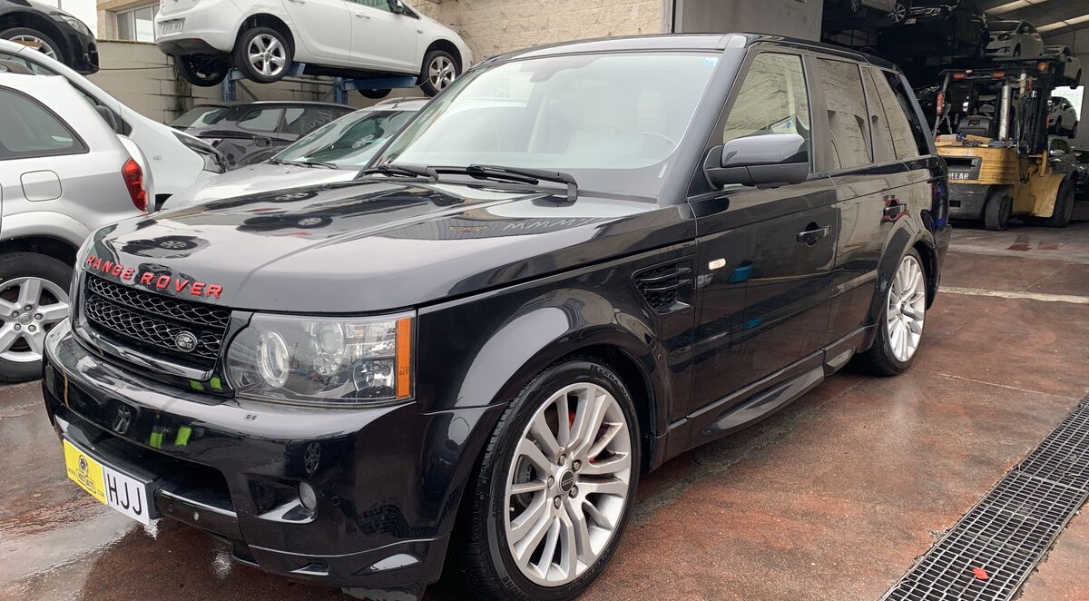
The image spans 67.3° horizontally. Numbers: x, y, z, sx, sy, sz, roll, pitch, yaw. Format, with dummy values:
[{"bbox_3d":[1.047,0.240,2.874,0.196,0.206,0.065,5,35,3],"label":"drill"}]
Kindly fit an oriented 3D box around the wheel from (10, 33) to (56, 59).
[{"bbox_3d":[-4.810,-2.184,7.574,0.495,0.495,0.210,-7,12,-41],"label":"wheel"}]

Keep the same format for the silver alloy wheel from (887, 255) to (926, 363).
[{"bbox_3d":[1.793,0.037,4.274,0.210,0.545,0.545,6,14,40],"label":"silver alloy wheel"}]

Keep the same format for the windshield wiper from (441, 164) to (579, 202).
[{"bbox_3d":[-0.178,-0.431,2.863,0.760,0.090,0.100,13,18,41],"label":"windshield wiper"}]

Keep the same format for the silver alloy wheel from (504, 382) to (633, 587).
[{"bbox_3d":[0.005,0.496,2.324,0.220,0.552,0.552,6,13,40],"label":"silver alloy wheel"}]

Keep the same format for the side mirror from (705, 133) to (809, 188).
[{"bbox_3d":[0.708,-0.462,2.732,0.255,0.185,0.260,6,14,41],"label":"side mirror"}]

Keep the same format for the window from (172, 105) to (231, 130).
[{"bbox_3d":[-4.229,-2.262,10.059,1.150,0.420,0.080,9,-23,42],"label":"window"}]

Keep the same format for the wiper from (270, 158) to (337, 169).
[{"bbox_3d":[-1.756,-0.995,5.925,0.852,0.060,0.100,13,18,40],"label":"wiper"}]

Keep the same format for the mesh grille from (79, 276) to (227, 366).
[{"bbox_3d":[-1.093,0.051,2.255,0.880,0.175,0.100,6,14,41],"label":"mesh grille"}]

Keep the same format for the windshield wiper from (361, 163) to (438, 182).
[{"bbox_3d":[-0.601,-0.516,3.303,0.090,0.080,0.630,-10,15,-37],"label":"windshield wiper"}]

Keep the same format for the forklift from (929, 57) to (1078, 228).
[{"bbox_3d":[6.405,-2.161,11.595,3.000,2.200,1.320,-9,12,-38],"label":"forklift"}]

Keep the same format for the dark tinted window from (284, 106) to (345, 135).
[{"bbox_3d":[-2.939,-2.259,10.393,0.060,0.380,0.860,-11,-2,44],"label":"dark tinted window"}]

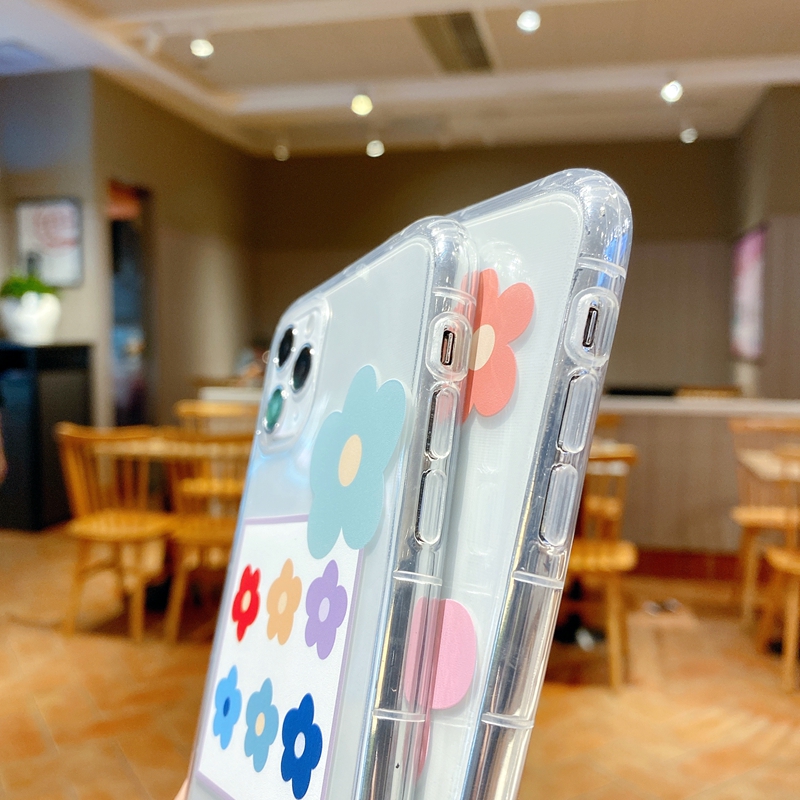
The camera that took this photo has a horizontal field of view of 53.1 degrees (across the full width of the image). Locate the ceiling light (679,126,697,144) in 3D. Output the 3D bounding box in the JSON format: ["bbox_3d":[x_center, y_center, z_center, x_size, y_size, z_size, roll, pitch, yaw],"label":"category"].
[{"bbox_3d":[2.126,-1.949,5.905,0.125,0.125,0.125,3,6,20],"label":"ceiling light"}]

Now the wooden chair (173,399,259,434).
[{"bbox_3d":[-0.911,0.425,3.763,0.440,0.810,0.480,1,6,3],"label":"wooden chair"}]

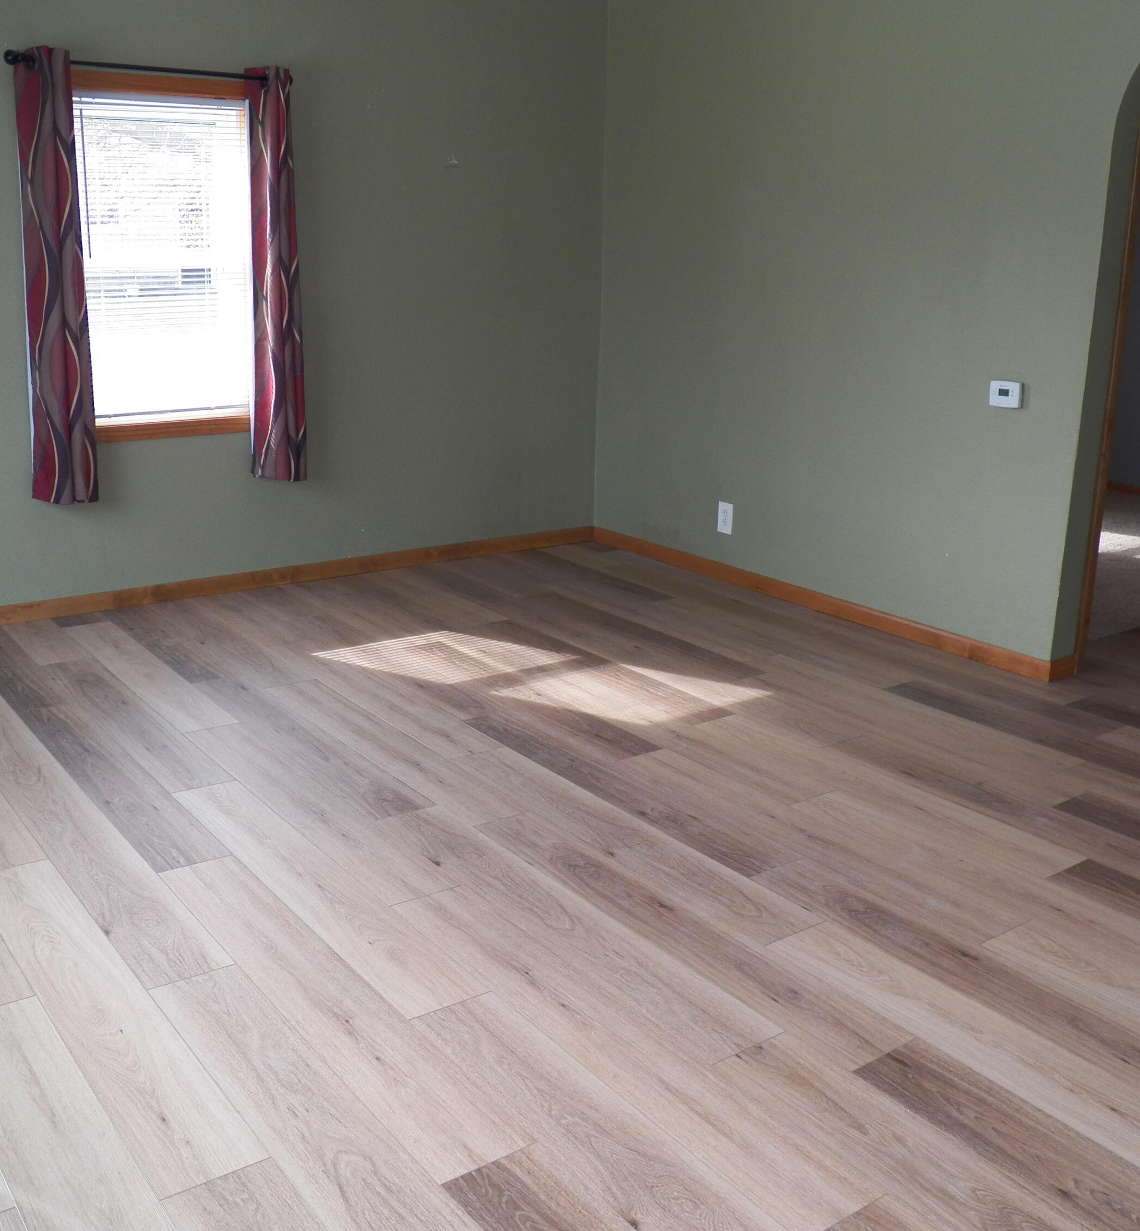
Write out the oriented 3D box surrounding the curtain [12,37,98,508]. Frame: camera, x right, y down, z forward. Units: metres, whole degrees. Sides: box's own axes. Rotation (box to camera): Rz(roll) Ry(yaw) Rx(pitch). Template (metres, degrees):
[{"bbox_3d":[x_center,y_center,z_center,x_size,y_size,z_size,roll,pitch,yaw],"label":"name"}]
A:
[{"bbox_3d":[-1.832,-1.169,4.690,0.214,1.561,0.120,-10,19,-34],"label":"curtain"}]

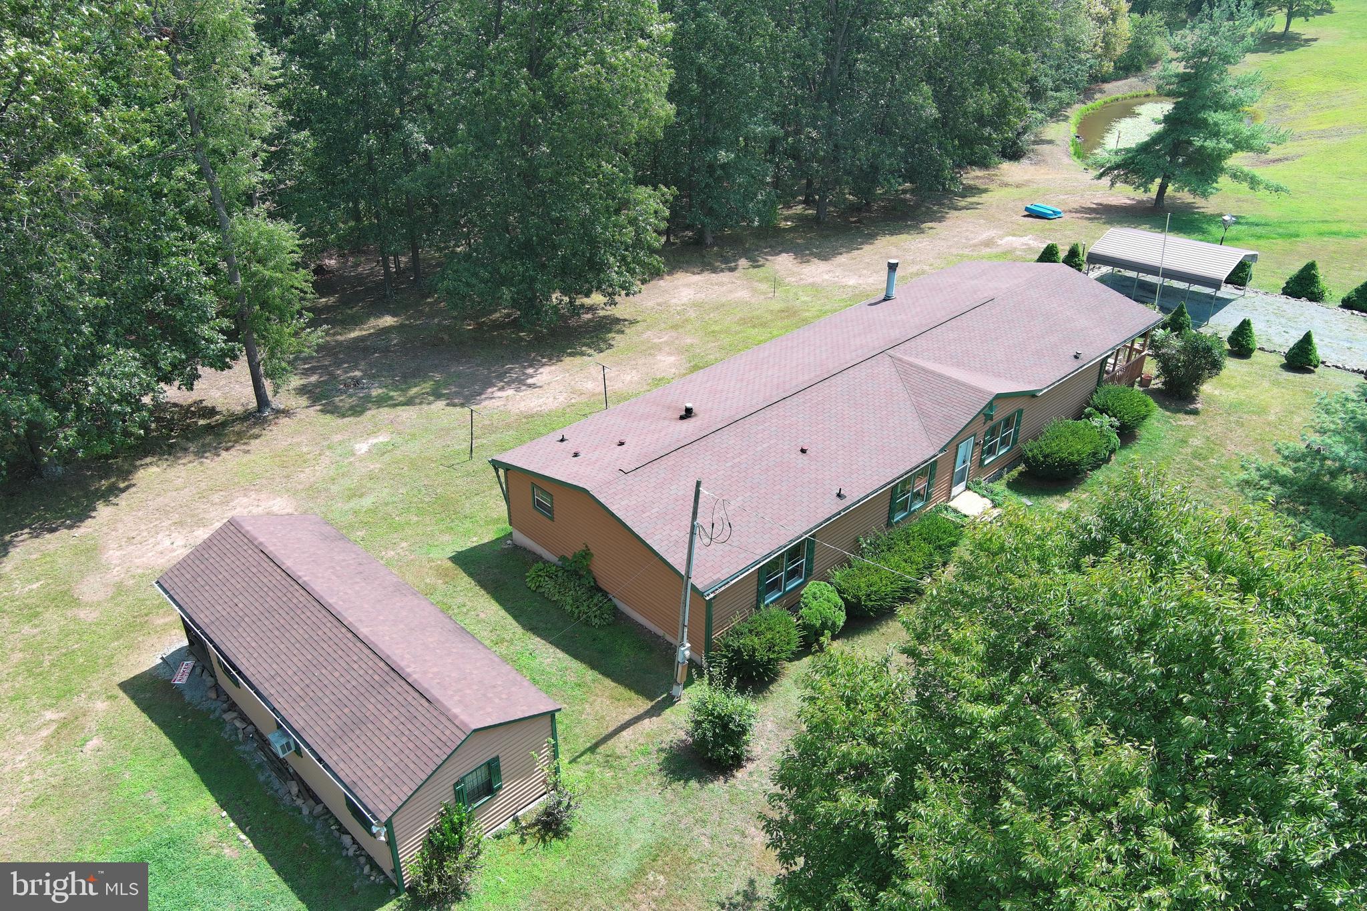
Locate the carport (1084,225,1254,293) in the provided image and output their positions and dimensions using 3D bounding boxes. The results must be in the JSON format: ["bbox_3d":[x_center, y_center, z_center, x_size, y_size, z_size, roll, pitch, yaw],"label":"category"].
[{"bbox_3d":[23.544,-9.028,53.282,6.291,2.894,4.868,25,39,36],"label":"carport"}]

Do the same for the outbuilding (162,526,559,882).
[{"bbox_3d":[-7.861,4.939,25.850,4.416,3.276,10.557,-26,40,-37],"label":"outbuilding"}]

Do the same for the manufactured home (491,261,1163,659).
[{"bbox_3d":[6.125,-1.618,37.155,24.035,4.100,8.987,-26,39,-37],"label":"manufactured home"}]

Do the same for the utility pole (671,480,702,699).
[{"bbox_3d":[0.121,3.305,25.703,0.300,6.442,0.300,-23,40,-38],"label":"utility pole"}]

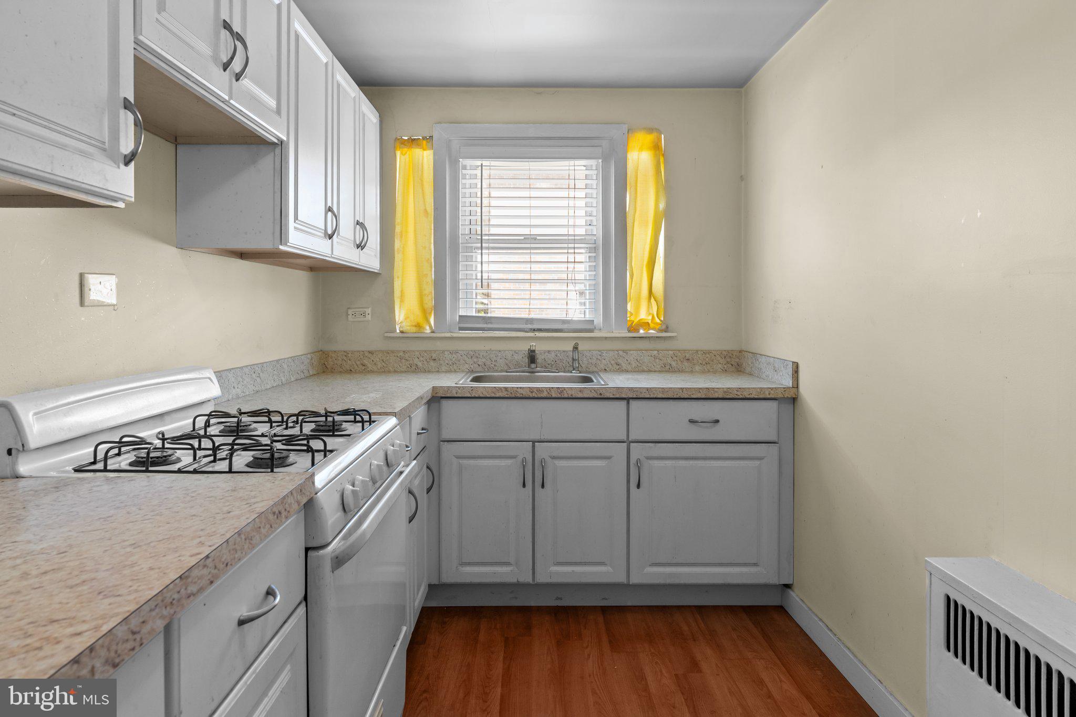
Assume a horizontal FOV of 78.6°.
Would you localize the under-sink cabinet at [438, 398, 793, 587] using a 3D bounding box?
[{"bbox_3d":[0.317,0.535,3.025,1.470,0.780,0.610,0,3,-1],"label":"under-sink cabinet"}]

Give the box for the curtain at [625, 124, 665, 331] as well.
[{"bbox_3d":[0.546,-0.652,3.335,0.200,1.035,0.060,0,3,-1],"label":"curtain"}]

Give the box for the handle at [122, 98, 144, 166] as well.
[{"bbox_3d":[-0.716,-0.401,1.165,0.032,0.120,0.013,0,3,-1],"label":"handle"}]

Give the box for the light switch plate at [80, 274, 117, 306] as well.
[{"bbox_3d":[-1.071,-0.167,1.605,0.009,0.079,0.122,0,3,-1],"label":"light switch plate"}]

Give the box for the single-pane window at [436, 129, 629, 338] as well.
[{"bbox_3d":[-0.038,-0.662,3.345,0.970,1.060,0.100,0,3,-1],"label":"single-pane window"}]

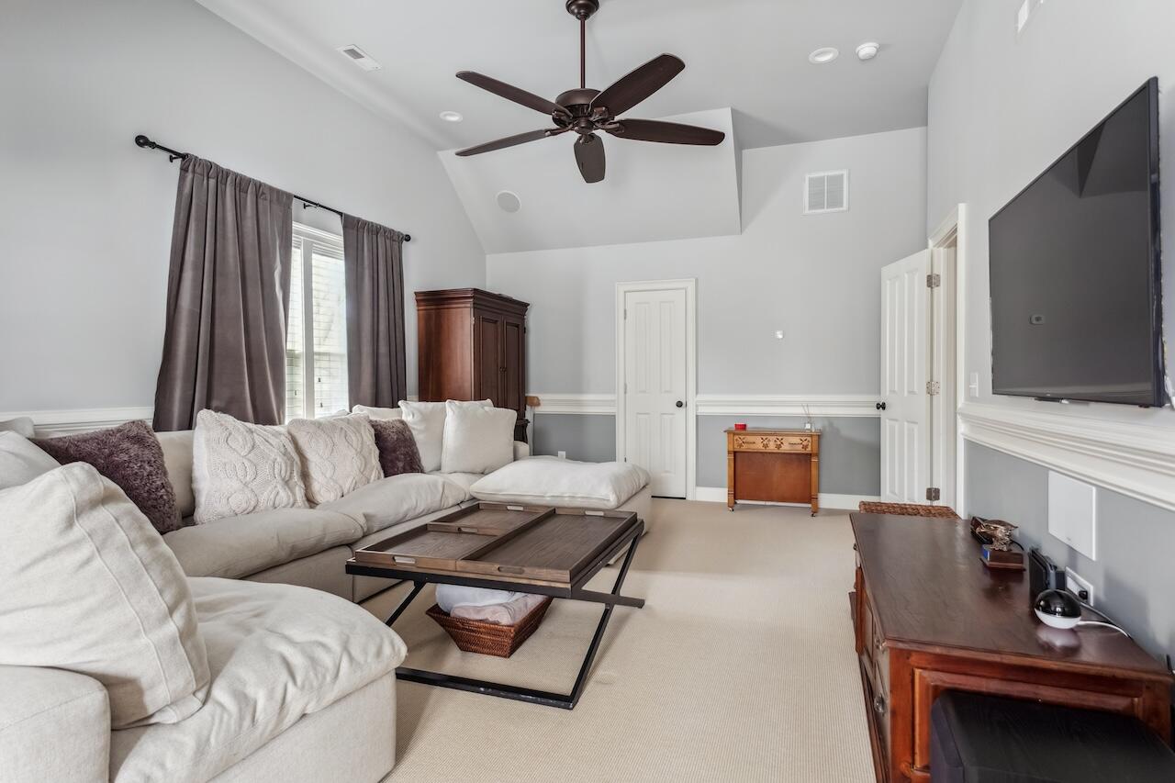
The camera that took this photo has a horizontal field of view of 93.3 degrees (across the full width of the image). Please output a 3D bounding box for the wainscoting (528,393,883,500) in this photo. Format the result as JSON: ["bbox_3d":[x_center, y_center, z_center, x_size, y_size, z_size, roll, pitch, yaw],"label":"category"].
[{"bbox_3d":[0.940,0.541,5.270,3.575,1.010,0.060,0,1,16],"label":"wainscoting"}]

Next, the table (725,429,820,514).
[{"bbox_3d":[1.617,0.687,4.877,0.790,0.710,0.340,0,1,17],"label":"table"}]

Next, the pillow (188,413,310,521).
[{"bbox_3d":[-1.663,0.377,2.755,0.170,0.480,0.480,-19,-9,31],"label":"pillow"}]

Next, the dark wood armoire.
[{"bbox_3d":[-1.035,0.093,5.213,0.570,1.920,0.990,0,1,21],"label":"dark wood armoire"}]

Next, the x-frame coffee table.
[{"bbox_3d":[-0.335,0.855,2.511,0.950,0.465,1.000,0,1,19],"label":"x-frame coffee table"}]

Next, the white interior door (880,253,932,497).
[{"bbox_3d":[2.368,0.022,4.171,0.045,2.030,0.660,0,1,-1],"label":"white interior door"}]

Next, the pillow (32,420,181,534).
[{"bbox_3d":[-1.955,0.392,2.160,0.180,0.500,0.520,-20,-8,26],"label":"pillow"}]

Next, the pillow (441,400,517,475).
[{"bbox_3d":[-0.788,0.337,4.145,0.540,0.520,0.200,0,-14,-3],"label":"pillow"}]

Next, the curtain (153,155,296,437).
[{"bbox_3d":[-2.021,-0.102,3.162,0.140,2.260,0.763,0,1,21],"label":"curtain"}]

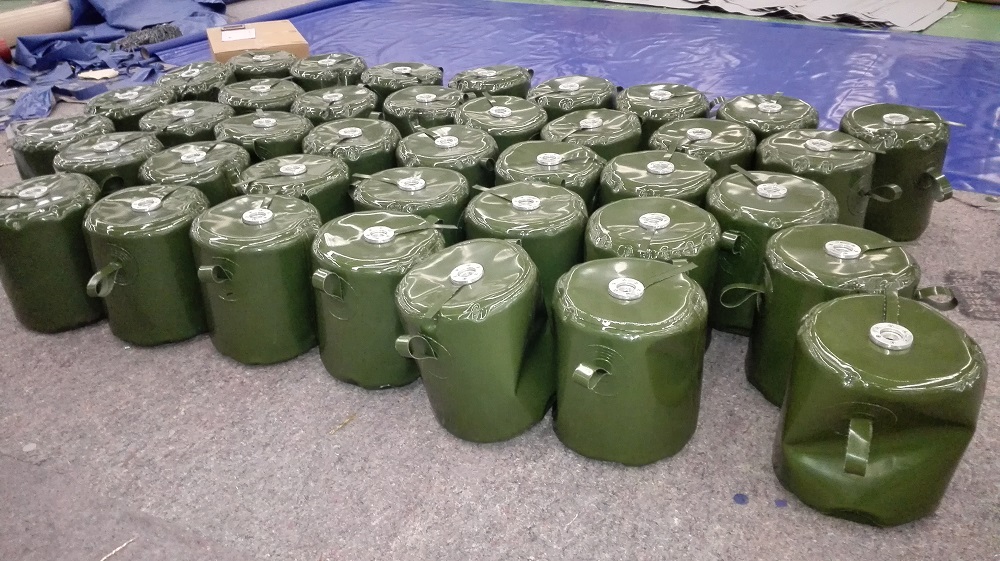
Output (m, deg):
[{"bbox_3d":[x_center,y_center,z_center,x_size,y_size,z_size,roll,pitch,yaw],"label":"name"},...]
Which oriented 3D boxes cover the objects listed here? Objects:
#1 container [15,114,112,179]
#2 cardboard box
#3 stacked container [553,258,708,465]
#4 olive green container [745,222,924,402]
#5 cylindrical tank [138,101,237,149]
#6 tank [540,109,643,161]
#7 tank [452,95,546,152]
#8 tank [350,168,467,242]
[{"bbox_3d":[-1.837,-0.450,3.237,0.400,0.445,0.400,-20,36,-26],"label":"container"},{"bbox_3d":[-1.610,-1.498,4.973,0.564,0.277,0.705,-14,34,-18],"label":"cardboard box"},{"bbox_3d":[0.351,0.213,2.083,0.412,0.461,0.412,-2,32,1],"label":"stacked container"},{"bbox_3d":[0.915,0.106,2.077,0.385,0.440,0.385,-2,32,0],"label":"olive green container"},{"bbox_3d":[-1.367,-0.537,3.350,0.400,0.445,0.400,-15,34,-19],"label":"cylindrical tank"},{"bbox_3d":[0.356,-0.414,2.949,0.385,0.440,0.385,-2,32,0],"label":"tank"},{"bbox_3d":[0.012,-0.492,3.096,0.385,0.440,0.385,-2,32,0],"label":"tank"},{"bbox_3d":[-0.297,-0.133,2.627,0.400,0.445,0.400,-6,32,-6],"label":"tank"}]

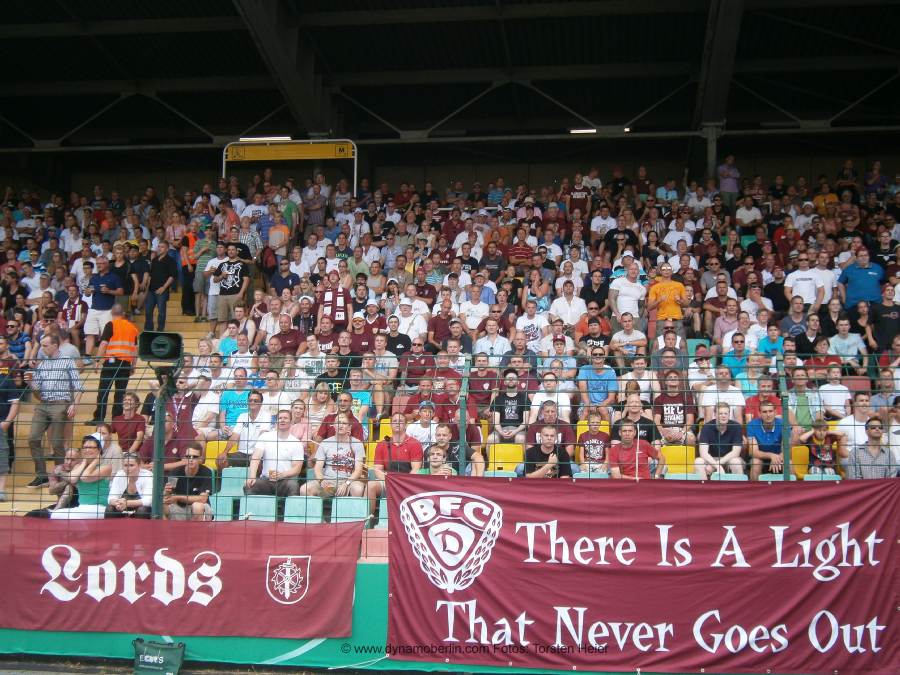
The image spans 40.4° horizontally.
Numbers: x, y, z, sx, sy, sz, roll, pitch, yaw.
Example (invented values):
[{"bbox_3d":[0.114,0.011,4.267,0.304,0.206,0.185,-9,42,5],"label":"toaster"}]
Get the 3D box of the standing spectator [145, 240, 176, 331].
[{"bbox_3d":[-5.236,-0.873,22.100,0.580,1.732,0.420,-3,-8,25],"label":"standing spectator"}]

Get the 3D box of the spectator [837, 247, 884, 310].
[{"bbox_3d":[6.551,-0.533,19.219,0.680,1.820,0.450,0,-5,7],"label":"spectator"}]

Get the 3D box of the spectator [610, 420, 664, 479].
[{"bbox_3d":[1.942,1.538,12.908,0.570,1.320,0.800,0,-4,8],"label":"spectator"}]

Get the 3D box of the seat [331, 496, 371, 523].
[{"bbox_3d":[-1.088,1.894,12.836,0.430,0.400,0.430,0,-6,9],"label":"seat"}]

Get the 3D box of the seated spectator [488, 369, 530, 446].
[{"bbox_3d":[0.722,1.010,14.822,0.500,1.280,0.750,0,-6,9],"label":"seated spectator"}]

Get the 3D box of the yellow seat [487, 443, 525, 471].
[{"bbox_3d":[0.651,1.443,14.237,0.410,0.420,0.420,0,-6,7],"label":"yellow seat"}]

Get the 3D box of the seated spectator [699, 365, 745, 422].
[{"bbox_3d":[3.250,1.011,14.575,0.560,1.360,0.750,0,-6,7],"label":"seated spectator"}]

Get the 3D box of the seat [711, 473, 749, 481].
[{"bbox_3d":[2.989,1.648,12.973,0.420,0.420,0.440,0,-7,7],"label":"seat"}]

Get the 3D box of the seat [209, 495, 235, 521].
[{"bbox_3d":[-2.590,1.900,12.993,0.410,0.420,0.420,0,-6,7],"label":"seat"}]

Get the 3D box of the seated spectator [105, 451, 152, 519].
[{"bbox_3d":[-3.381,1.795,12.850,0.520,1.200,0.800,0,-6,7],"label":"seated spectator"}]

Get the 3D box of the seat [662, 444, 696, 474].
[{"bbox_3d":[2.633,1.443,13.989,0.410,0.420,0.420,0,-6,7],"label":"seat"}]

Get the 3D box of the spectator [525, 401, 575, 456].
[{"bbox_3d":[1.136,1.295,13.949,0.540,1.180,0.750,0,-6,9],"label":"spectator"}]

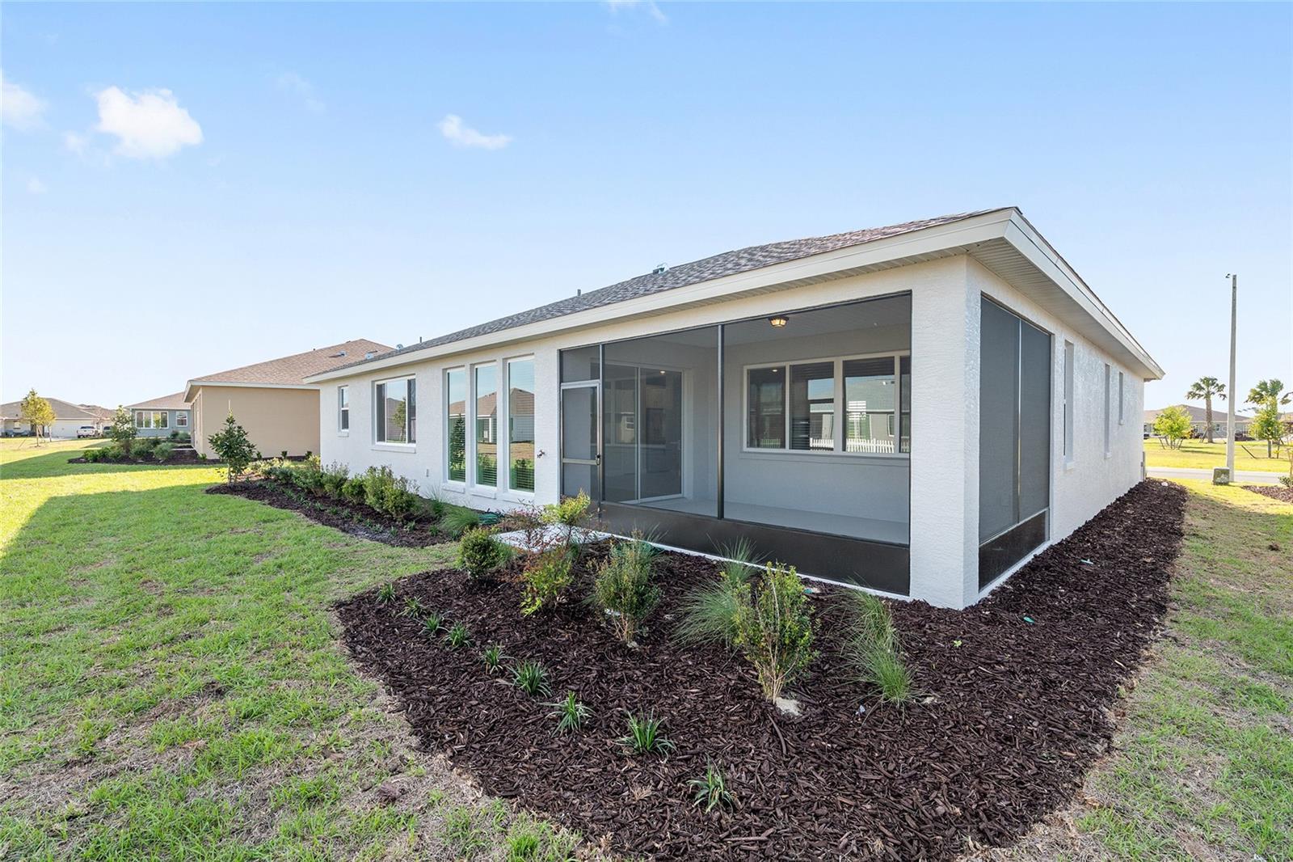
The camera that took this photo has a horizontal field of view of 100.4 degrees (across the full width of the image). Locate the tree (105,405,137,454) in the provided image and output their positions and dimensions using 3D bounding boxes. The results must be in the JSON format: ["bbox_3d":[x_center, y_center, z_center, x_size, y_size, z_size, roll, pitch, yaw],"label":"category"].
[{"bbox_3d":[-24.778,-0.048,25.500,1.025,2.295,1.025,-1,1,-44],"label":"tree"}]

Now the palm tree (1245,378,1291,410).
[{"bbox_3d":[69.330,-2.193,60.000,3.243,7.087,3.243,-1,1,-41],"label":"palm tree"}]

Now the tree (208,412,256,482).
[{"bbox_3d":[-10.383,0.405,13.500,0.972,1.772,0.972,0,1,-38],"label":"tree"}]

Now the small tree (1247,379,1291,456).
[{"bbox_3d":[35.243,-0.500,30.500,1.658,4.031,1.658,-1,1,-41],"label":"small tree"}]

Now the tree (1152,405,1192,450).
[{"bbox_3d":[42.024,-0.323,43.000,2.317,3.547,2.317,1,1,44],"label":"tree"}]

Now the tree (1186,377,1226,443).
[{"bbox_3d":[62.296,-2.334,60.000,3.217,7.368,3.217,-1,1,-44],"label":"tree"}]

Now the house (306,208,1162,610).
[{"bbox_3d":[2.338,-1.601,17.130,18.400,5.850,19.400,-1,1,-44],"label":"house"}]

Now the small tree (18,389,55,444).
[{"bbox_3d":[-45.245,-0.975,40.000,1.792,4.199,1.792,1,1,41],"label":"small tree"}]

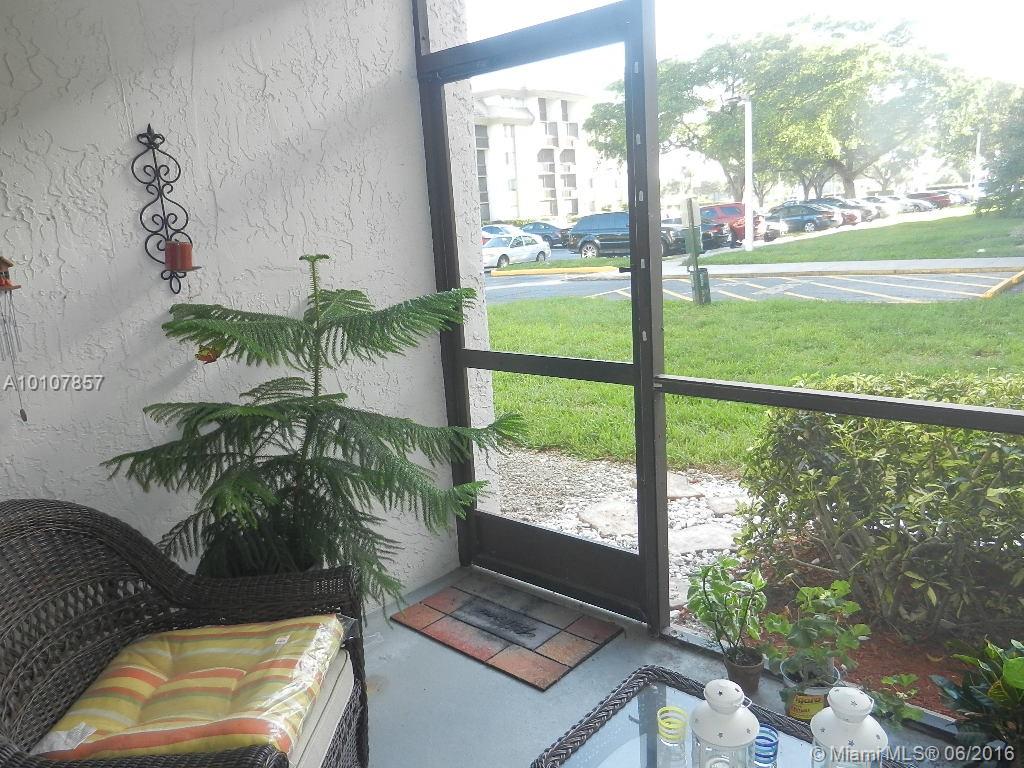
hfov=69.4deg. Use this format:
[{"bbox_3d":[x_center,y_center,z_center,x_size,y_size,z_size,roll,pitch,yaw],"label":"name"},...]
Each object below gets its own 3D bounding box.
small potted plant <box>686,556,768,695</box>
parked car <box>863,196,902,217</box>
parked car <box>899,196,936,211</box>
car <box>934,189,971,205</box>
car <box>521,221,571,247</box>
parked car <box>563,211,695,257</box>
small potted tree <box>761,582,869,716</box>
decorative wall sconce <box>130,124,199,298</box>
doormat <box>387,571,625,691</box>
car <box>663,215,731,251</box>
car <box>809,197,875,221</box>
[{"bbox_3d":[0.660,0.738,2.265,0.240,0.440,0.230,-7,13,-16],"label":"small potted plant"},{"bbox_3d":[25.694,-12.721,53.000,4.500,1.480,1.800,7,16,42],"label":"parked car"},{"bbox_3d":[33.268,-15.309,63.000,4.500,1.450,1.800,7,16,42],"label":"parked car"},{"bbox_3d":[47.811,-20.483,81.000,4.600,1.500,1.800,5,15,36],"label":"car"},{"bbox_3d":[1.565,-8.153,40.600,4.600,1.450,1.800,7,16,41],"label":"car"},{"bbox_3d":[4.628,-5.777,29.000,4.800,1.760,1.910,3,14,27],"label":"parked car"},{"bbox_3d":[0.857,0.773,2.112,0.310,0.410,0.300,7,16,40],"label":"small potted tree"},{"bbox_3d":[-0.974,-0.499,2.119,0.118,0.485,0.142,7,16,40],"label":"decorative wall sconce"},{"bbox_3d":[-0.036,0.891,2.766,0.765,0.012,0.450,8,17,42],"label":"doormat"},{"bbox_3d":[7.115,-6.508,31.600,1.820,1.480,4.600,-15,16,-41],"label":"car"},{"bbox_3d":[18.653,-10.353,44.000,4.600,1.520,1.820,7,16,42],"label":"car"}]

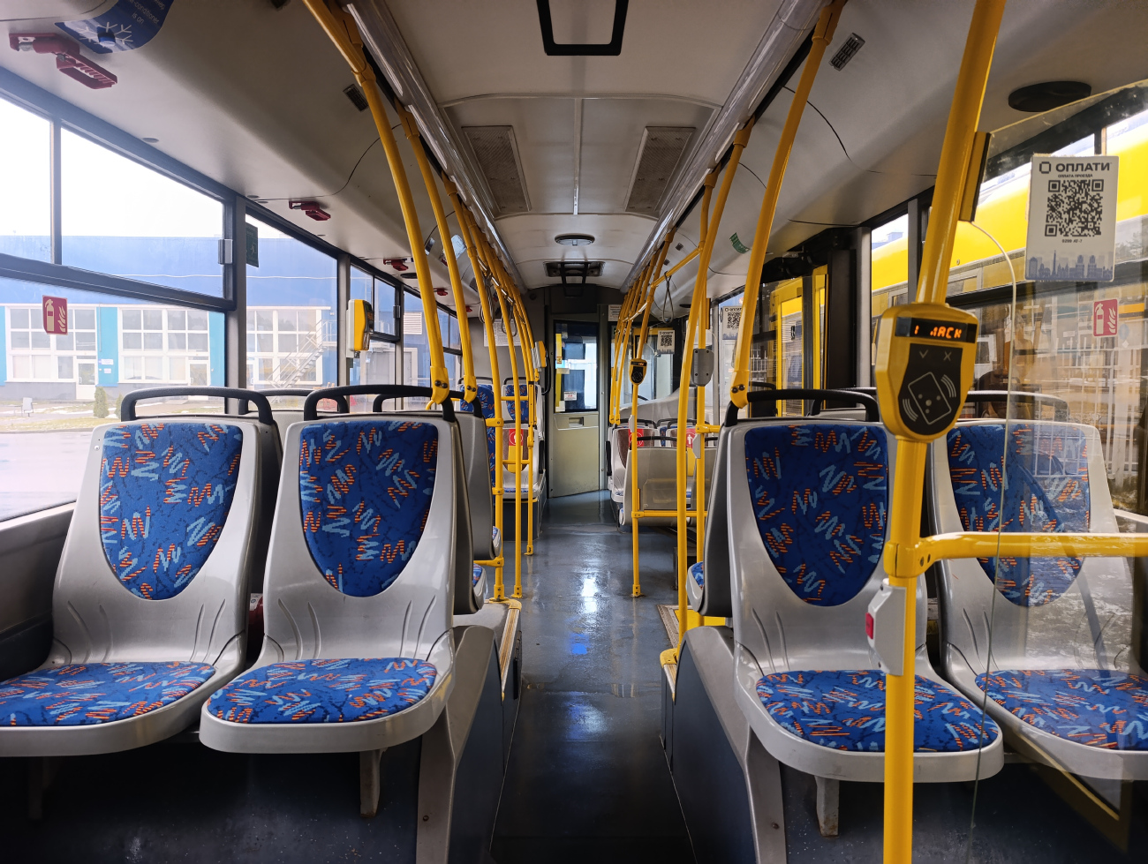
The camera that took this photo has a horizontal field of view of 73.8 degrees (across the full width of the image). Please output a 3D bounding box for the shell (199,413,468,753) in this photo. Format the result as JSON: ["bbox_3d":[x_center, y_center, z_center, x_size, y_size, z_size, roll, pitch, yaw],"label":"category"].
[{"bbox_3d":[-0.448,0.250,1.560,0.420,0.570,0.550,0,3,0],"label":"shell"}]

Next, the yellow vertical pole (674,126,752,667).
[{"bbox_3d":[0.531,-0.133,2.870,0.275,2.010,0.050,0,3,0],"label":"yellow vertical pole"}]

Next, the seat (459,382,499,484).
[{"bbox_3d":[-0.716,0.071,5.750,0.290,0.860,0.100,0,3,0],"label":"seat"}]

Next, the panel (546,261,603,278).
[{"bbox_3d":[0.004,-1.502,7.050,0.530,0.100,0.850,0,3,0],"label":"panel"}]

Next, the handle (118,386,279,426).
[{"bbox_3d":[-0.906,-0.062,1.840,0.370,0.095,0.045,0,3,0],"label":"handle"}]

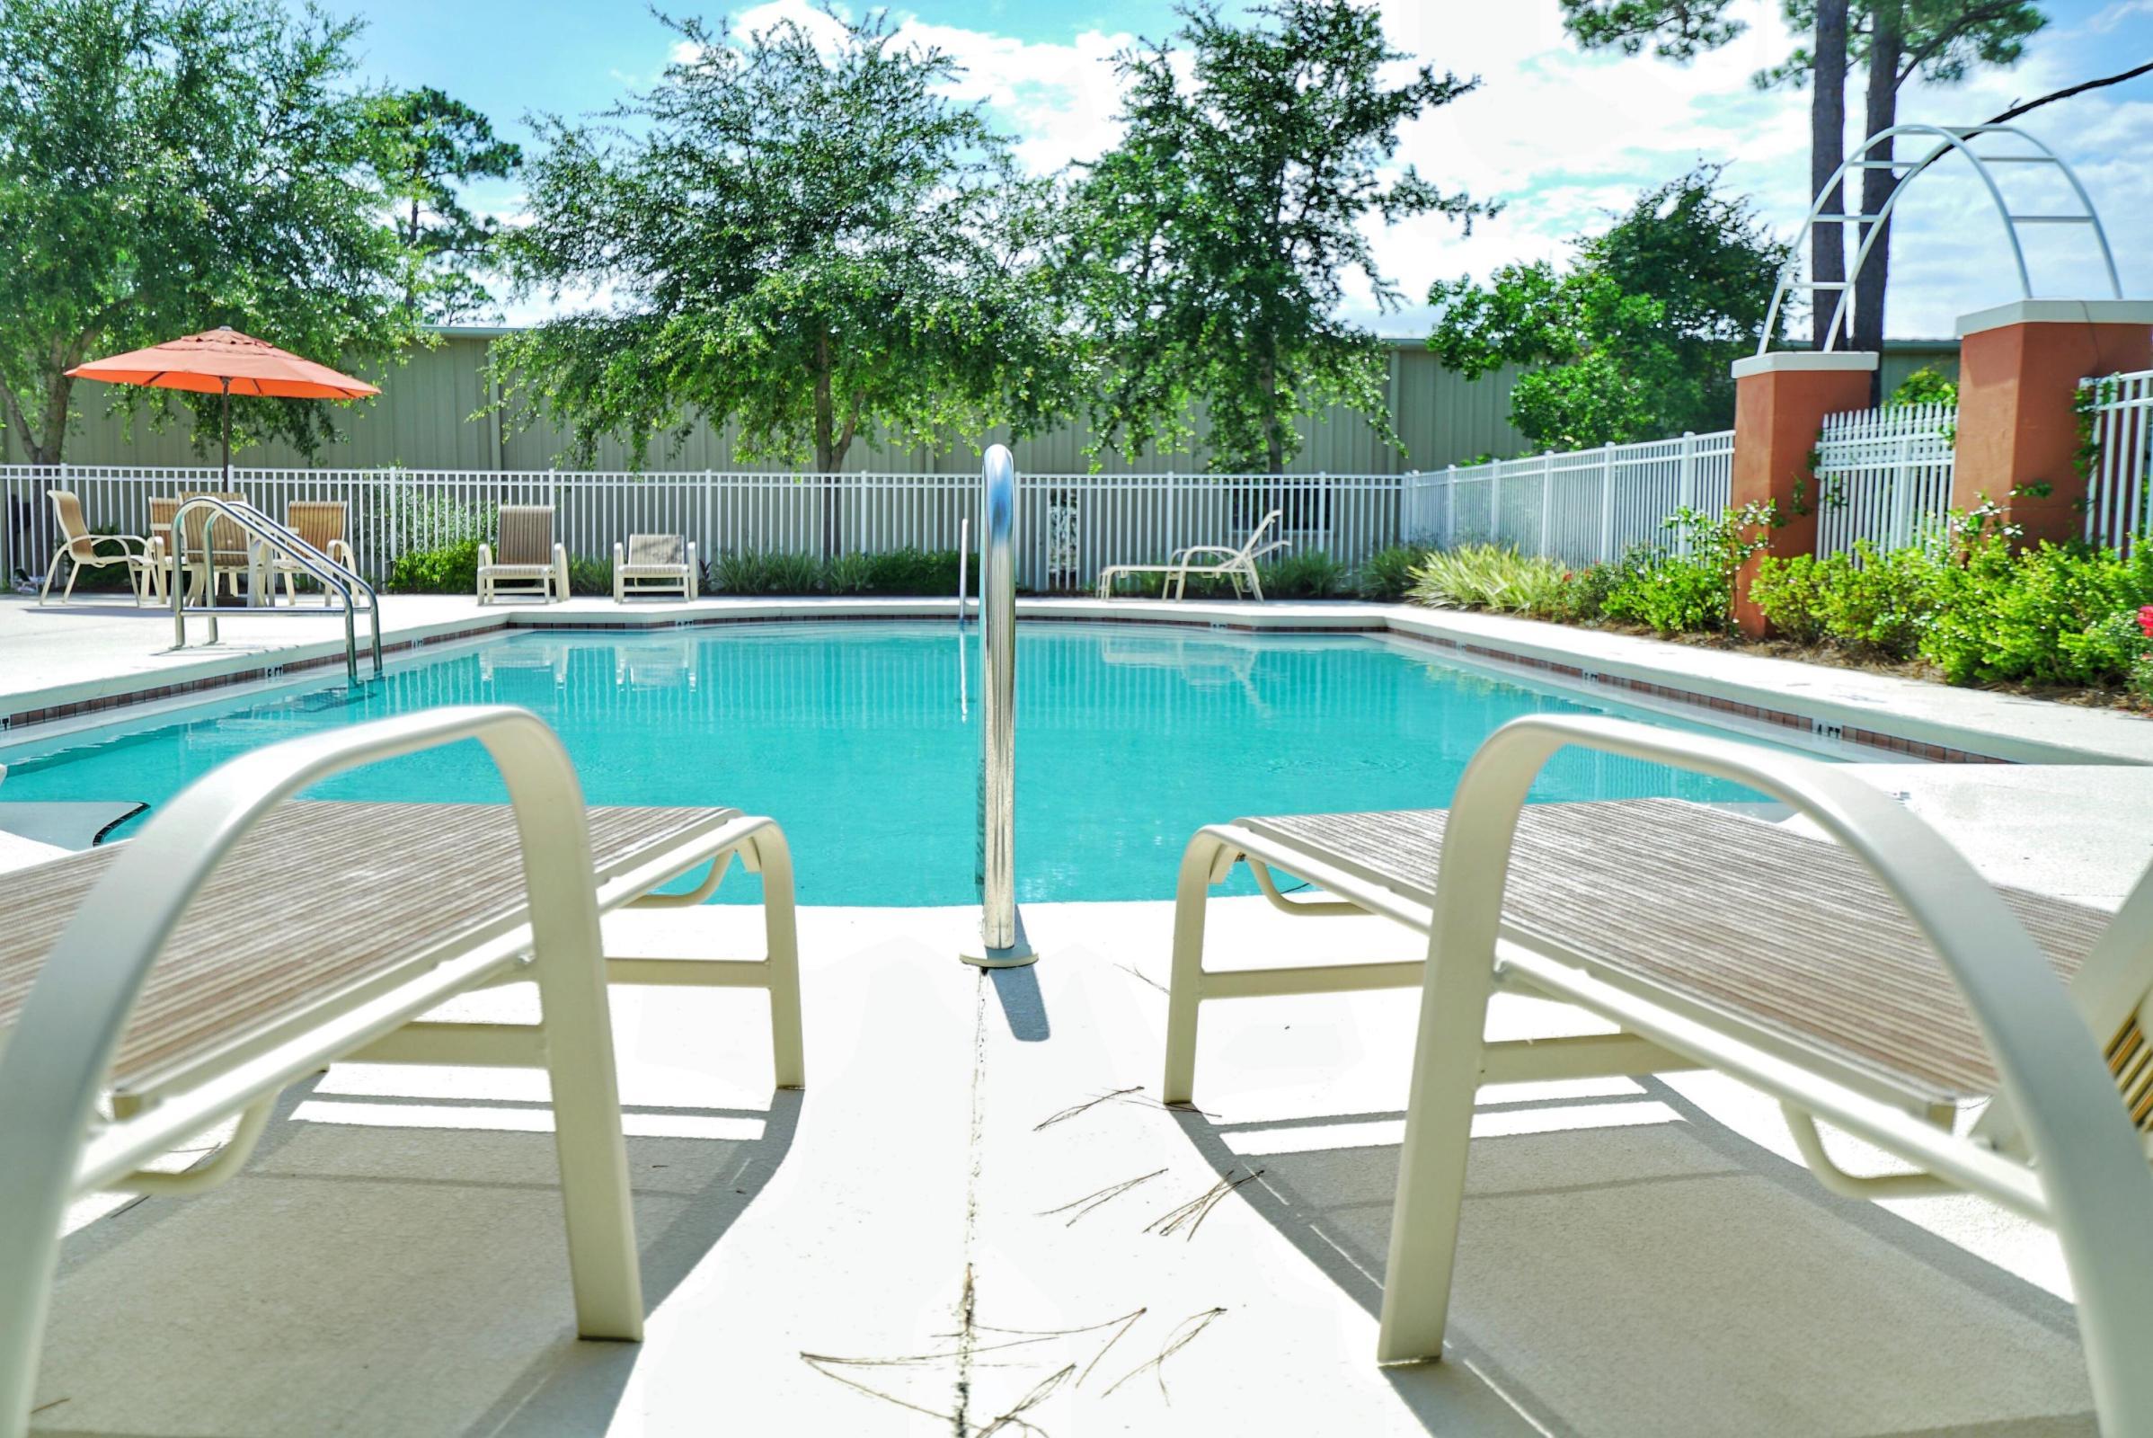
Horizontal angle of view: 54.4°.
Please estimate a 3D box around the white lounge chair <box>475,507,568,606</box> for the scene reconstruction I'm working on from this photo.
[{"bbox_3d":[-5.133,-1.549,19.444,0.740,0.930,1.680,0,5,-10],"label":"white lounge chair"}]

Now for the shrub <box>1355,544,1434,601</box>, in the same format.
[{"bbox_3d":[3.419,-1.599,22.628,0.760,0.620,0.740,0,5,-3],"label":"shrub"}]

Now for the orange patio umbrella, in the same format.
[{"bbox_3d":[-7.182,-2.134,17.670,2.740,2.360,2.740,0,5,-3],"label":"orange patio umbrella"}]

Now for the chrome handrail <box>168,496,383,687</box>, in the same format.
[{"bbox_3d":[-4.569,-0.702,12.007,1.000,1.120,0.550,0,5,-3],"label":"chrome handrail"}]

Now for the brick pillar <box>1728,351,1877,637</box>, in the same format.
[{"bbox_3d":[4.628,-1.415,13.395,0.670,1.810,0.670,0,5,-3],"label":"brick pillar"}]

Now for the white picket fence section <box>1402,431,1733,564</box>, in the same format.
[{"bbox_3d":[4.210,-1.714,19.388,0.060,1.420,11.100,0,5,-3],"label":"white picket fence section"}]

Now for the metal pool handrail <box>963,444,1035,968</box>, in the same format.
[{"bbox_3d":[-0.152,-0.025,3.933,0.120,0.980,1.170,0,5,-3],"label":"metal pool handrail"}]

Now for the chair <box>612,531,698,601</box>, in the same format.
[{"bbox_3d":[-3.982,-1.440,19.888,0.740,0.650,1.850,-1,5,-10],"label":"chair"}]

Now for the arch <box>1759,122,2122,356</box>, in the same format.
[{"bbox_3d":[4.670,-2.705,11.666,0.490,1.100,3.500,0,5,-3],"label":"arch"}]

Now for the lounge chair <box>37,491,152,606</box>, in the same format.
[{"bbox_3d":[-8.304,-1.467,17.878,0.820,1.000,0.620,1,5,4],"label":"lounge chair"}]

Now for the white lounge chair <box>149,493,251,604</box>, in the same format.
[{"bbox_3d":[-7.151,-1.389,17.184,0.620,0.960,0.760,-1,5,-14],"label":"white lounge chair"}]

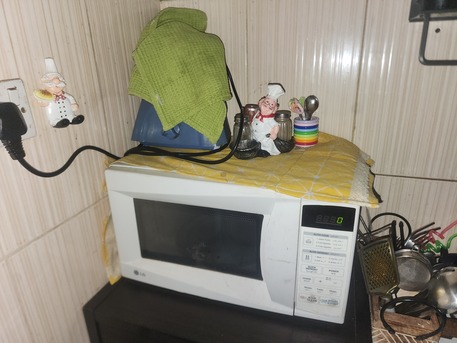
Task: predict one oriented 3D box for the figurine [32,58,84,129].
[{"bbox_3d":[-0.264,-0.123,0.479,0.035,0.103,0.079,8,22,23],"label":"figurine"}]

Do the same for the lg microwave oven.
[{"bbox_3d":[0.031,0.084,0.699,0.455,0.258,0.315,5,21,17],"label":"lg microwave oven"}]

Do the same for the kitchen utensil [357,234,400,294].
[{"bbox_3d":[0.296,0.186,0.600,0.062,0.112,0.022,-18,-4,10],"label":"kitchen utensil"}]

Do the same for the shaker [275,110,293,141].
[{"bbox_3d":[0.113,-0.090,0.630,0.037,0.078,0.037,1,20,7],"label":"shaker"}]

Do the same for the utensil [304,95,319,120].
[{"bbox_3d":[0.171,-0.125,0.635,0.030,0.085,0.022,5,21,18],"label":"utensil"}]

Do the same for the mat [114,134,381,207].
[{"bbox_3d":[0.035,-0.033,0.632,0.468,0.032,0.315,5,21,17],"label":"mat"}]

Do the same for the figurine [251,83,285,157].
[{"bbox_3d":[0.082,-0.108,0.610,0.066,0.137,0.056,1,20,6],"label":"figurine"}]

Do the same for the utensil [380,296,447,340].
[{"bbox_3d":[0.298,0.237,0.490,0.100,0.022,0.095,5,21,18],"label":"utensil"}]

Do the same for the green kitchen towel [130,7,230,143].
[{"bbox_3d":[-0.083,-0.197,0.647,0.215,0.242,0.140,3,21,13],"label":"green kitchen towel"}]

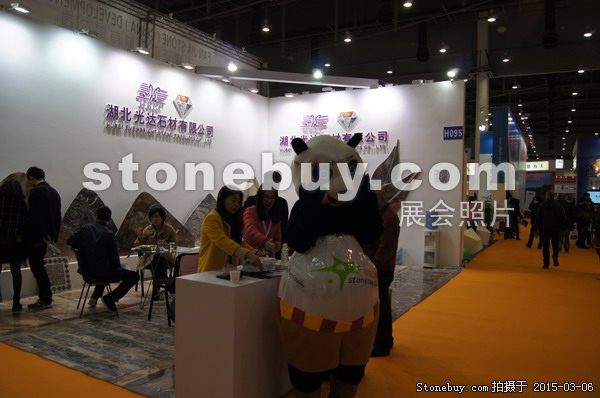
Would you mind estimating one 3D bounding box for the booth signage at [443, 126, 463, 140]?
[{"bbox_3d":[3.273,-1.390,9.566,0.420,0.270,0.030,1,1,30],"label":"booth signage"}]

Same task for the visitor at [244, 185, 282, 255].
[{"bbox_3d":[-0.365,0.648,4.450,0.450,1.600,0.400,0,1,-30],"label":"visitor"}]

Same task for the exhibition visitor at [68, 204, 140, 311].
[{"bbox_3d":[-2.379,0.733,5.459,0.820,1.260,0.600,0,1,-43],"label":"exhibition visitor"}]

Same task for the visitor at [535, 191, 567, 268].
[{"bbox_3d":[5.495,0.644,9.857,0.600,1.710,0.420,1,1,30],"label":"visitor"}]

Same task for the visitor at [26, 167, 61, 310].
[{"bbox_3d":[-3.193,0.476,5.589,0.360,1.750,0.460,1,1,15],"label":"visitor"}]

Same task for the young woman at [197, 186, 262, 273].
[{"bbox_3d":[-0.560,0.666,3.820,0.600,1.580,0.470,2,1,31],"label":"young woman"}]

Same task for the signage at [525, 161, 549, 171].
[{"bbox_3d":[16.773,-2.315,32.000,1.750,0.640,0.120,1,1,30],"label":"signage"}]

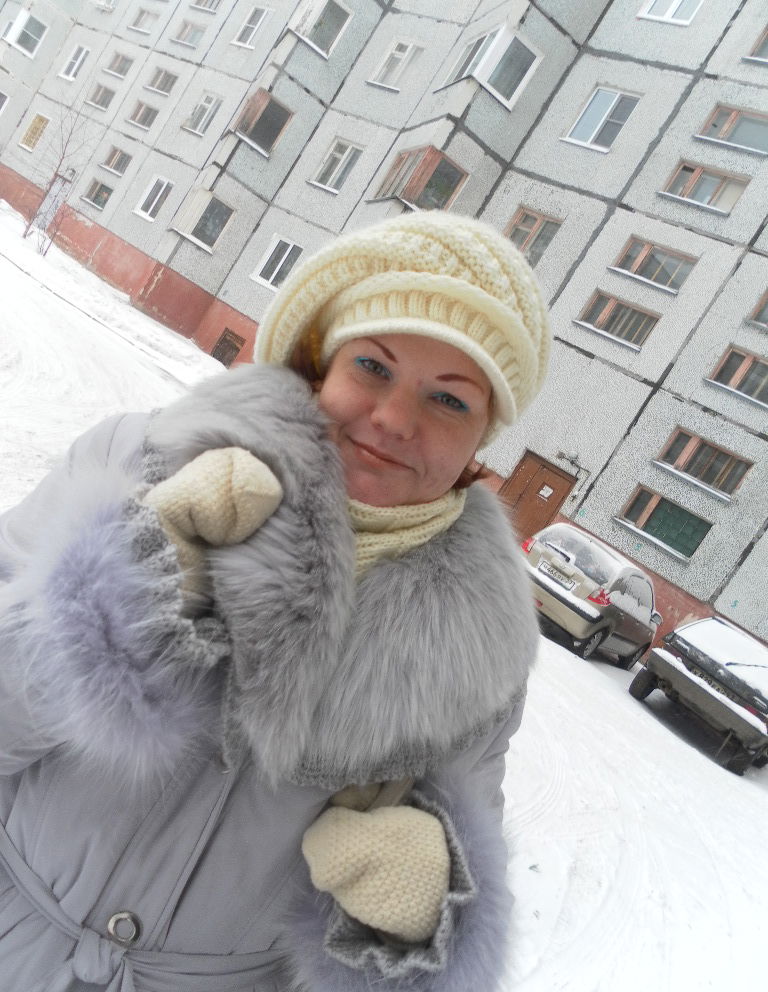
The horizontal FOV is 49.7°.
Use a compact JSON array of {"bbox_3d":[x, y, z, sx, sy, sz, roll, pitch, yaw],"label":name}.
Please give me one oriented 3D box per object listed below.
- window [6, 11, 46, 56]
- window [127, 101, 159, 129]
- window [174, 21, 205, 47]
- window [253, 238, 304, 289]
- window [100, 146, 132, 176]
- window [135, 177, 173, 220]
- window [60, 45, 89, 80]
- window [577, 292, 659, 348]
[{"bbox_3d":[-12.972,-16.831,30.181,1.022,1.250,0.150,30,6,-24],"label":"window"},{"bbox_3d":[-7.825,-12.405,27.017,1.386,0.735,0.160,36,6,36],"label":"window"},{"bbox_3d":[-6.274,-14.889,26.756,1.417,0.735,0.160,36,6,36],"label":"window"},{"bbox_3d":[-2.709,-5.925,21.023,1.196,1.282,0.180,36,7,36],"label":"window"},{"bbox_3d":[-8.515,-10.744,26.620,1.295,0.672,0.150,36,6,36],"label":"window"},{"bbox_3d":[-6.888,-8.964,24.989,1.077,1.229,0.150,36,6,36],"label":"window"},{"bbox_3d":[-10.957,-15.398,29.440,1.101,1.210,0.180,36,7,36],"label":"window"},{"bbox_3d":[4.557,-3.442,16.072,1.481,0.724,0.160,36,6,36],"label":"window"}]

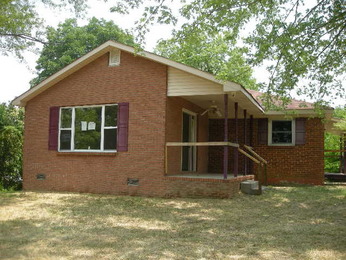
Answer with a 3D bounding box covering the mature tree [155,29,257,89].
[{"bbox_3d":[2.220,-1.997,24.540,7.800,10.543,7.800,-1,-5,22],"label":"mature tree"}]

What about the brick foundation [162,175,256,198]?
[{"bbox_3d":[1.465,1.799,11.698,1.879,0.614,4.445,-1,-5,22],"label":"brick foundation"}]

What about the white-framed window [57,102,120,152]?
[{"bbox_3d":[-2.705,-0.031,11.145,2.209,1.465,0.100,-1,-5,22],"label":"white-framed window"}]

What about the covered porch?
[{"bbox_3d":[1.627,0.046,11.735,2.204,3.246,4.604,-1,-5,22],"label":"covered porch"}]

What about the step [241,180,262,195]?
[{"bbox_3d":[2.544,1.812,11.026,0.586,0.344,1.395,-1,-5,22],"label":"step"}]

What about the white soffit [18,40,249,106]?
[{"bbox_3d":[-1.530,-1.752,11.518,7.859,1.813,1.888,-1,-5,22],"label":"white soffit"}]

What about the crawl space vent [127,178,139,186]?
[{"bbox_3d":[-1.167,1.560,10.380,0.386,0.193,0.080,-1,-5,22],"label":"crawl space vent"}]

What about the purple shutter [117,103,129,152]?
[{"bbox_3d":[-1.525,-0.082,10.646,0.381,1.488,0.040,-1,-5,22],"label":"purple shutter"}]

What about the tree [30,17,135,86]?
[{"bbox_3d":[-6.832,-2.635,25.493,8.200,11.634,8.200,-1,-5,22],"label":"tree"}]

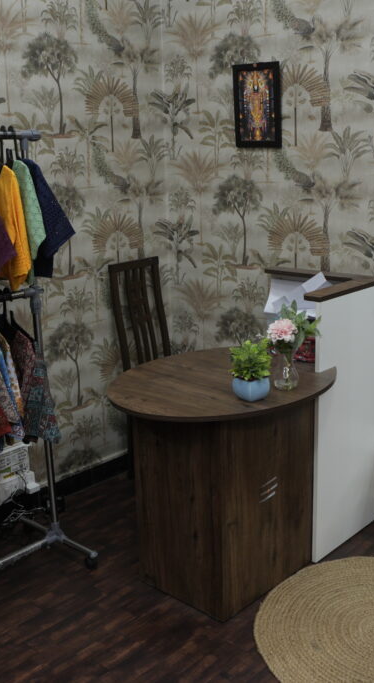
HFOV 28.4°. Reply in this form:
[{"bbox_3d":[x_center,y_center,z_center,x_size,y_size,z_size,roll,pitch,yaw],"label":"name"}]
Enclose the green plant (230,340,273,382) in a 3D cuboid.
[{"bbox_3d":[0.206,0.067,2.426,0.140,0.135,0.135,0,14,5],"label":"green plant"}]

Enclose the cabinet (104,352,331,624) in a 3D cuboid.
[{"bbox_3d":[0.172,0.472,2.816,0.700,0.756,0.992,11,18,42],"label":"cabinet"}]

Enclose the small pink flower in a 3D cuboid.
[{"bbox_3d":[0.318,-0.033,2.462,0.100,0.085,0.095,0,14,7],"label":"small pink flower"}]

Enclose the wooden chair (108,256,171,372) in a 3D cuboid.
[{"bbox_3d":[-0.056,0.160,3.492,0.510,1.060,0.410,11,18,42],"label":"wooden chair"}]

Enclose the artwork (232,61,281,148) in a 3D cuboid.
[{"bbox_3d":[0.296,-1.017,3.197,0.253,0.350,0.022,11,18,42],"label":"artwork"}]

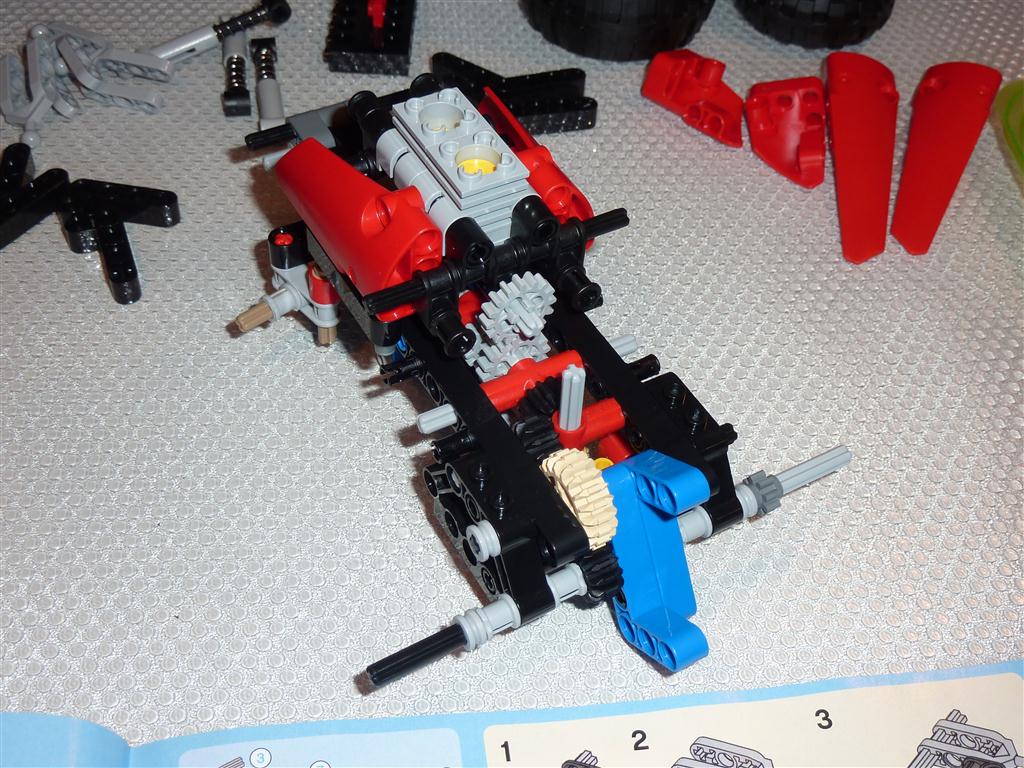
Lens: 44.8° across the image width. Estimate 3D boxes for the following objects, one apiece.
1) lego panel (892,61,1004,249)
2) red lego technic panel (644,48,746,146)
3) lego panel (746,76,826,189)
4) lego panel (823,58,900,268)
[{"bbox_3d":[0.124,-0.068,0.362,0.023,0.014,0.085,18,50,11],"label":"lego panel"},{"bbox_3d":[0.058,-0.087,0.375,0.037,0.015,0.021,36,55,24],"label":"red lego technic panel"},{"bbox_3d":[0.080,-0.076,0.367,0.023,0.015,0.041,10,49,4],"label":"lego panel"},{"bbox_3d":[0.103,-0.067,0.359,0.023,0.014,0.085,8,49,3],"label":"lego panel"}]

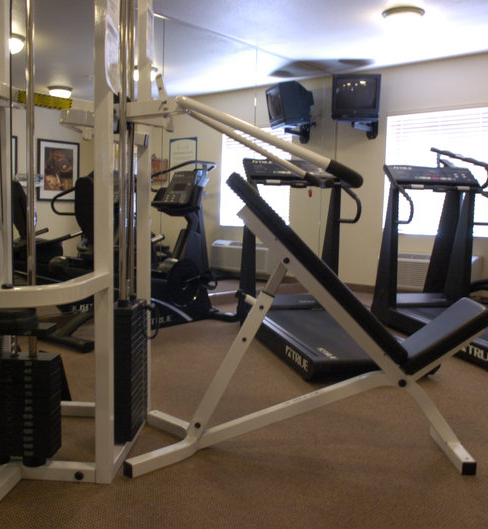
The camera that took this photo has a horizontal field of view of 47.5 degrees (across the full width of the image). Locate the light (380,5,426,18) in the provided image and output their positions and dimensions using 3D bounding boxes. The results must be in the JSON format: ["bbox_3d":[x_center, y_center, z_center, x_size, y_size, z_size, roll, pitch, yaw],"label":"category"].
[{"bbox_3d":[1.297,-1.975,4.501,0.350,0.130,0.350,6,7,40],"label":"light"}]

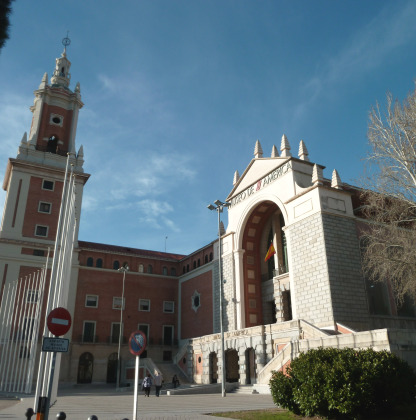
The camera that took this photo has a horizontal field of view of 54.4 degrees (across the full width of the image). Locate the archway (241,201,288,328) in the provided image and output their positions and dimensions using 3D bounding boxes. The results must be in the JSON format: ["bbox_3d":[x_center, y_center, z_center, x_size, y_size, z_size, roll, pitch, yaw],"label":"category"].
[{"bbox_3d":[8.059,7.196,51.550,3.200,16.478,11.204,11,-25,-26],"label":"archway"}]

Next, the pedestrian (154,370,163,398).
[{"bbox_3d":[-3.782,13.422,31.129,0.520,1.740,0.350,-1,-22,0],"label":"pedestrian"}]

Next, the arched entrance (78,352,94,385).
[{"bbox_3d":[-18.972,24.587,62.799,2.257,4.607,0.800,11,-25,-26],"label":"arched entrance"}]

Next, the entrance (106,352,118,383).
[{"bbox_3d":[-15.152,25.267,64.737,1.999,4.605,0.800,11,-25,-26],"label":"entrance"}]

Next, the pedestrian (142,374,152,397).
[{"bbox_3d":[-4.649,13.565,31.308,0.520,1.630,0.350,-1,-22,0],"label":"pedestrian"}]

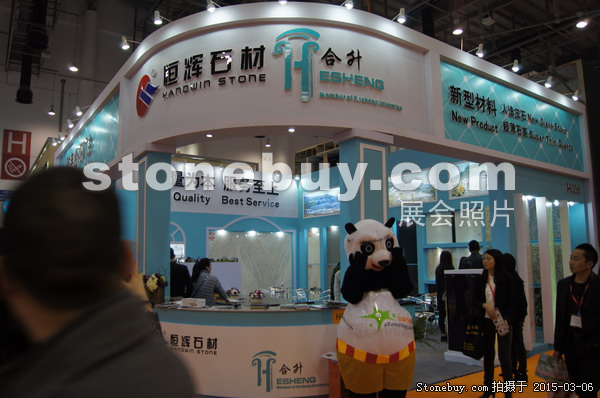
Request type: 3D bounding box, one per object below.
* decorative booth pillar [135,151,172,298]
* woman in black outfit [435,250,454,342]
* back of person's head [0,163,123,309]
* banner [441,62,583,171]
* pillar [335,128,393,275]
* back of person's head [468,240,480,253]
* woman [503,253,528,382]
[{"bbox_3d":[-2.010,0.856,6.035,0.360,2.920,0.500,5,-8,-36],"label":"decorative booth pillar"},{"bbox_3d":[2.698,1.761,8.127,0.450,1.620,0.320,-4,-7,27],"label":"woman in black outfit"},{"bbox_3d":[-0.374,0.070,0.710,0.180,0.245,0.220,2,-7,-16],"label":"back of person's head"},{"bbox_3d":[3.784,-1.238,7.585,4.500,1.120,0.080,5,-8,-36],"label":"banner"},{"bbox_3d":[0.779,0.723,5.327,0.600,3.000,0.380,5,-8,-36],"label":"pillar"},{"bbox_3d":[2.918,0.801,7.500,0.180,0.230,0.210,-4,-7,25],"label":"back of person's head"},{"bbox_3d":[2.686,1.472,5.752,0.310,1.590,0.440,-7,-9,44],"label":"woman"}]

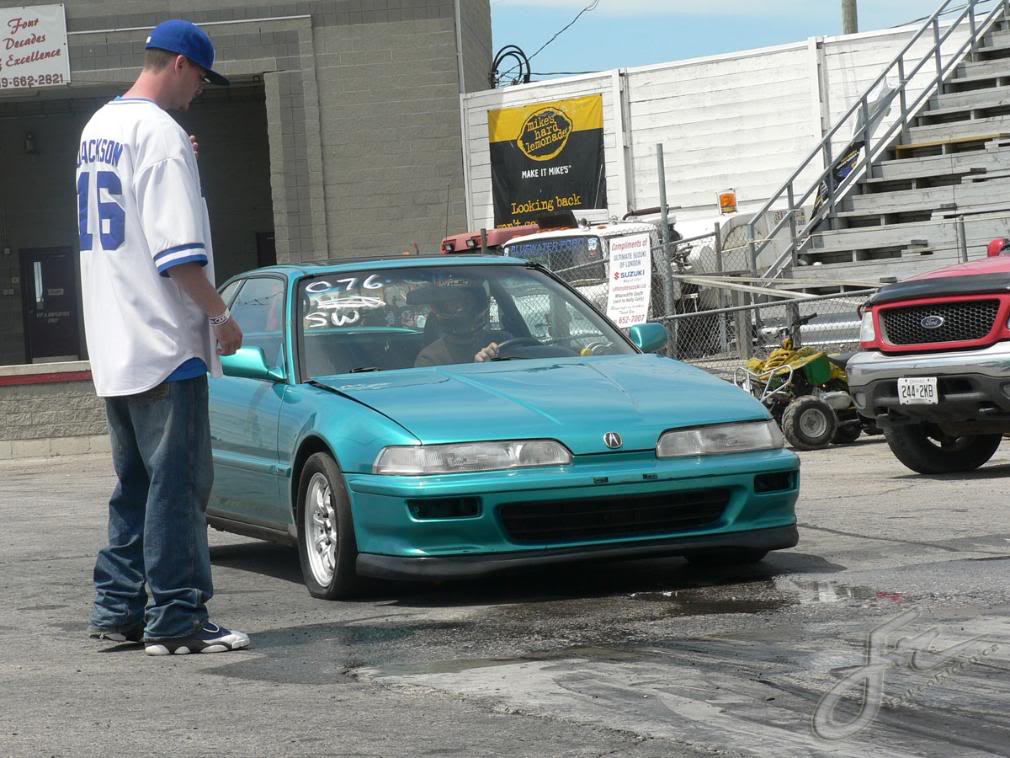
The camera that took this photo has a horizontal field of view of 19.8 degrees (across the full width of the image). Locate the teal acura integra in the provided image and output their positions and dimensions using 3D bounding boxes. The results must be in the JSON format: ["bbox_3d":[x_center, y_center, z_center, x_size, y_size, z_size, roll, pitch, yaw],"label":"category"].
[{"bbox_3d":[-0.408,0.167,12.158,1.730,1.310,4.390,-4,1,-21],"label":"teal acura integra"}]

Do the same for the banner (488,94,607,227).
[{"bbox_3d":[0.660,-2.920,42.000,2.100,2.200,0.030,-3,1,39],"label":"banner"}]

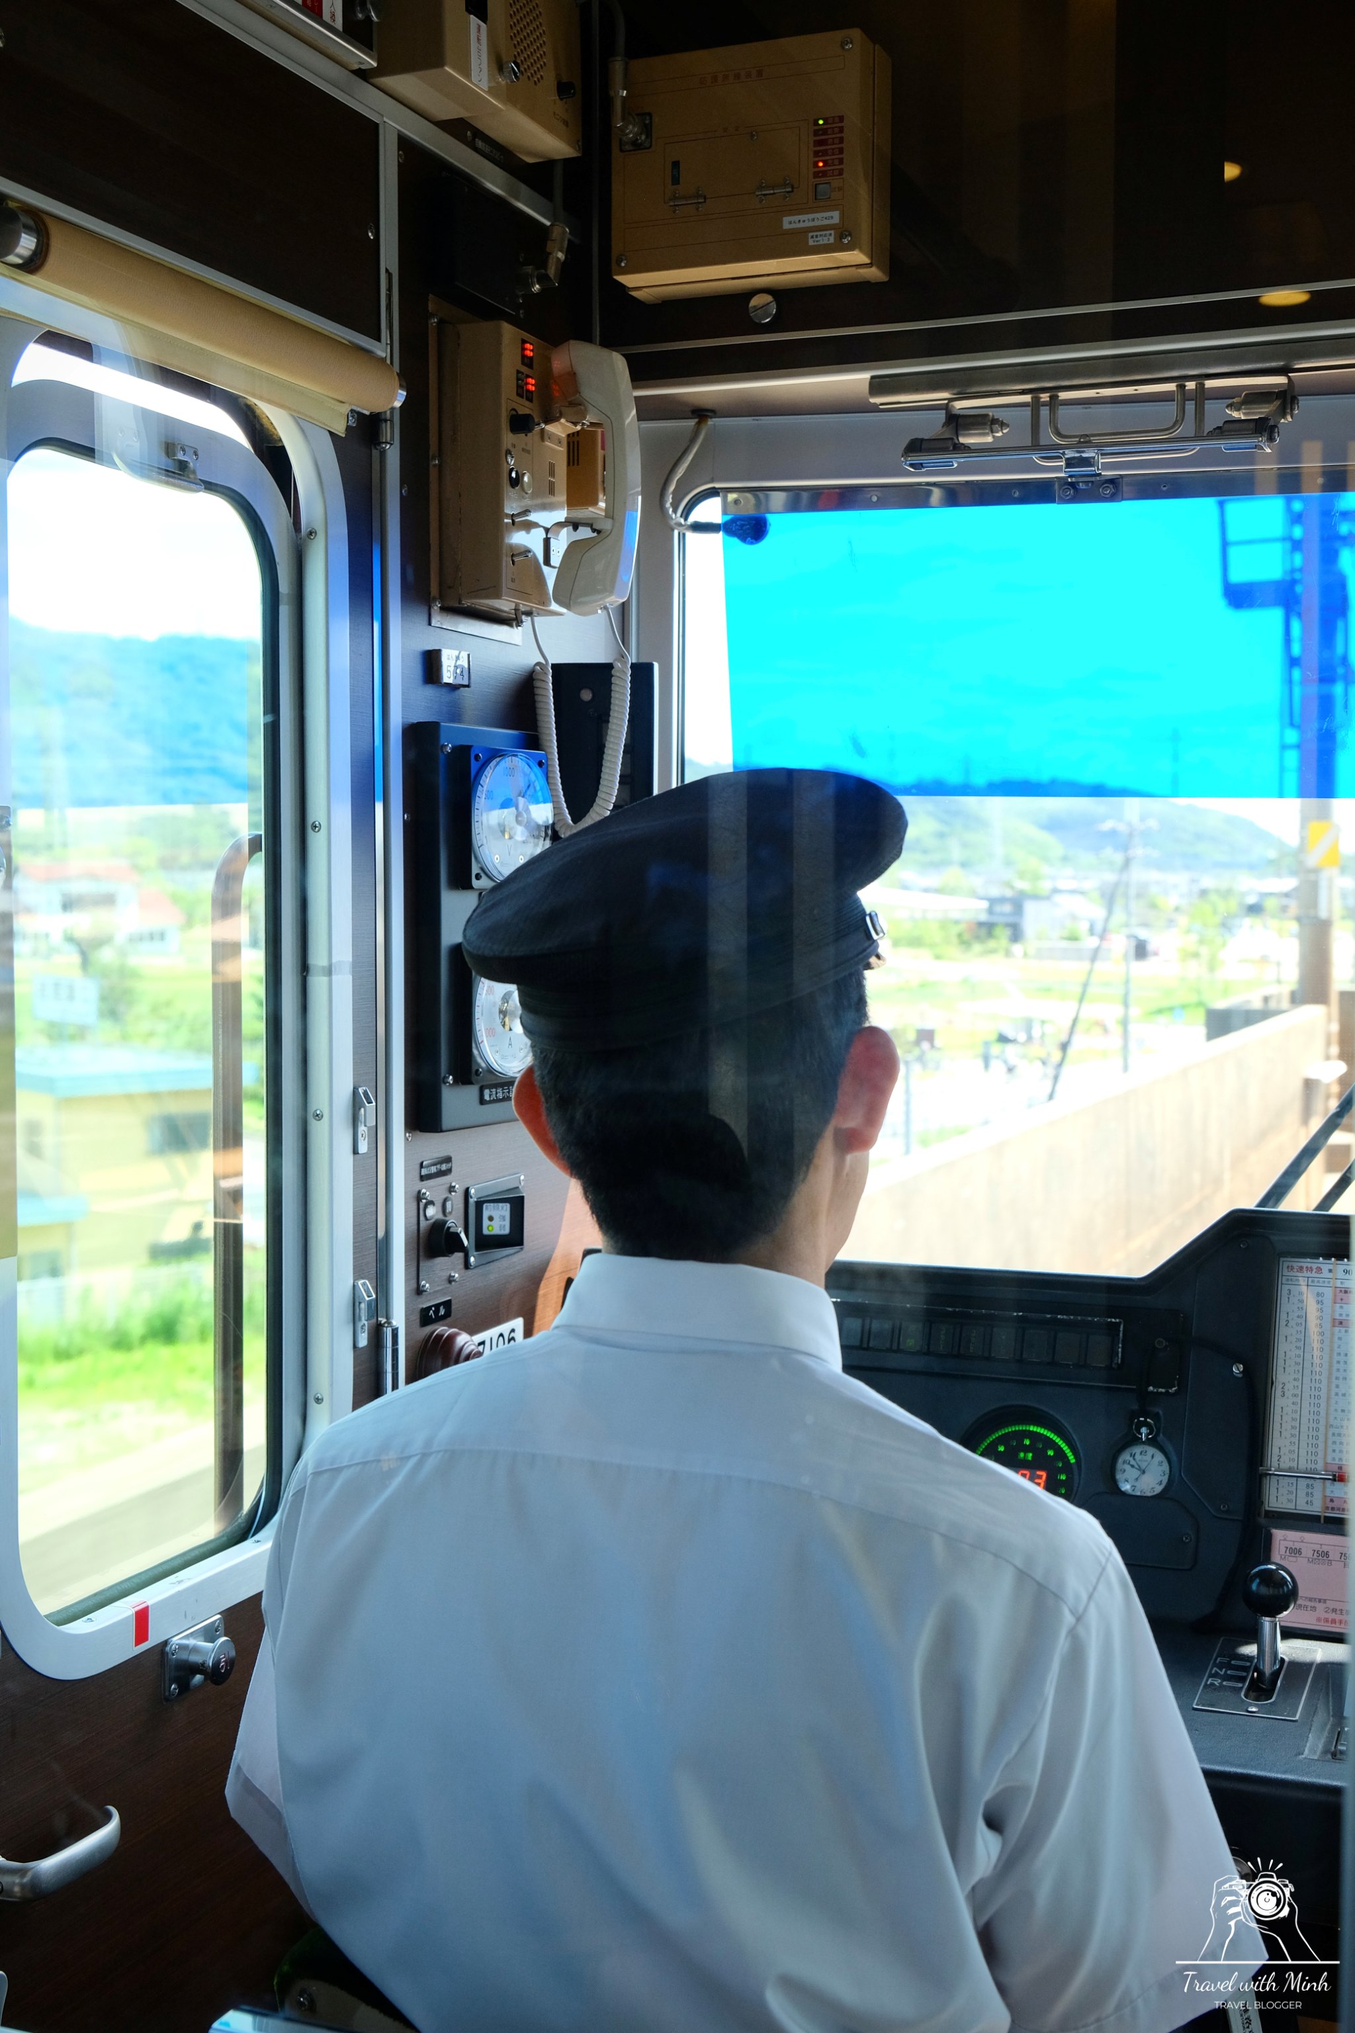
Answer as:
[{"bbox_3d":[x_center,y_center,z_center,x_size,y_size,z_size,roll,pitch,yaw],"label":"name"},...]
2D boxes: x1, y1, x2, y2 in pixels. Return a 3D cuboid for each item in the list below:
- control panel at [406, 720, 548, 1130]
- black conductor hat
[{"bbox_3d":[-0.149,-0.073,1.762,0.047,0.315,0.142,2,4,28],"label":"control panel"},{"bbox_3d":[0.011,-0.058,1.145,0.238,0.120,0.268,-4,14,23],"label":"black conductor hat"}]

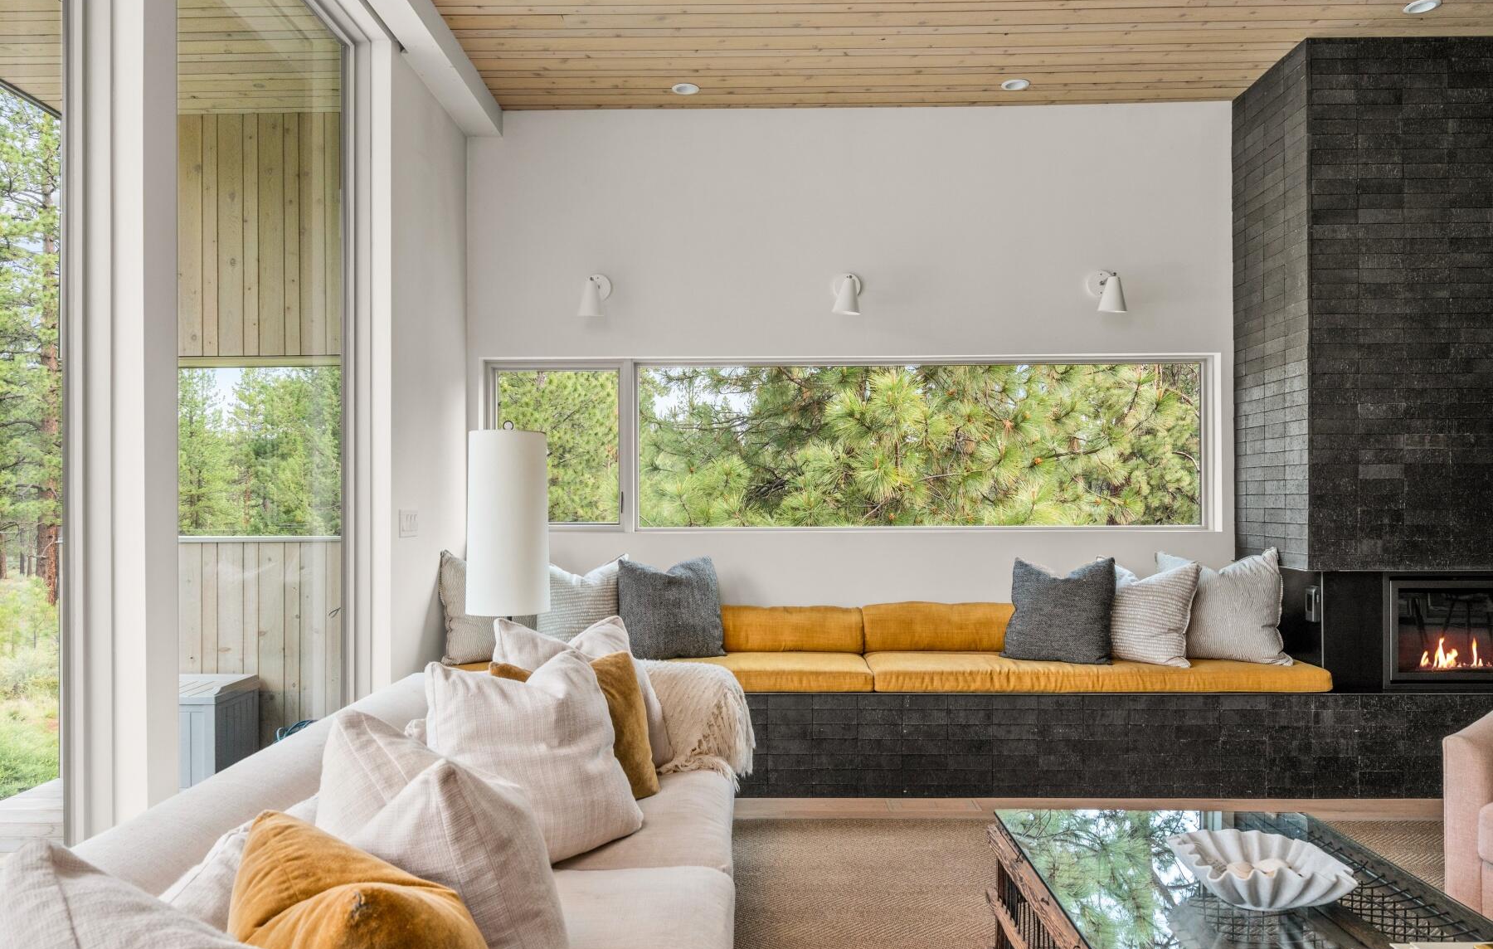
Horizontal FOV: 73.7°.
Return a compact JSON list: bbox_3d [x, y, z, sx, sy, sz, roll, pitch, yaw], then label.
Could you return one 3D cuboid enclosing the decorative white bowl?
[{"bbox_3d":[1.163,0.902,2.250,0.370,0.105,0.285,0,0,43],"label":"decorative white bowl"}]

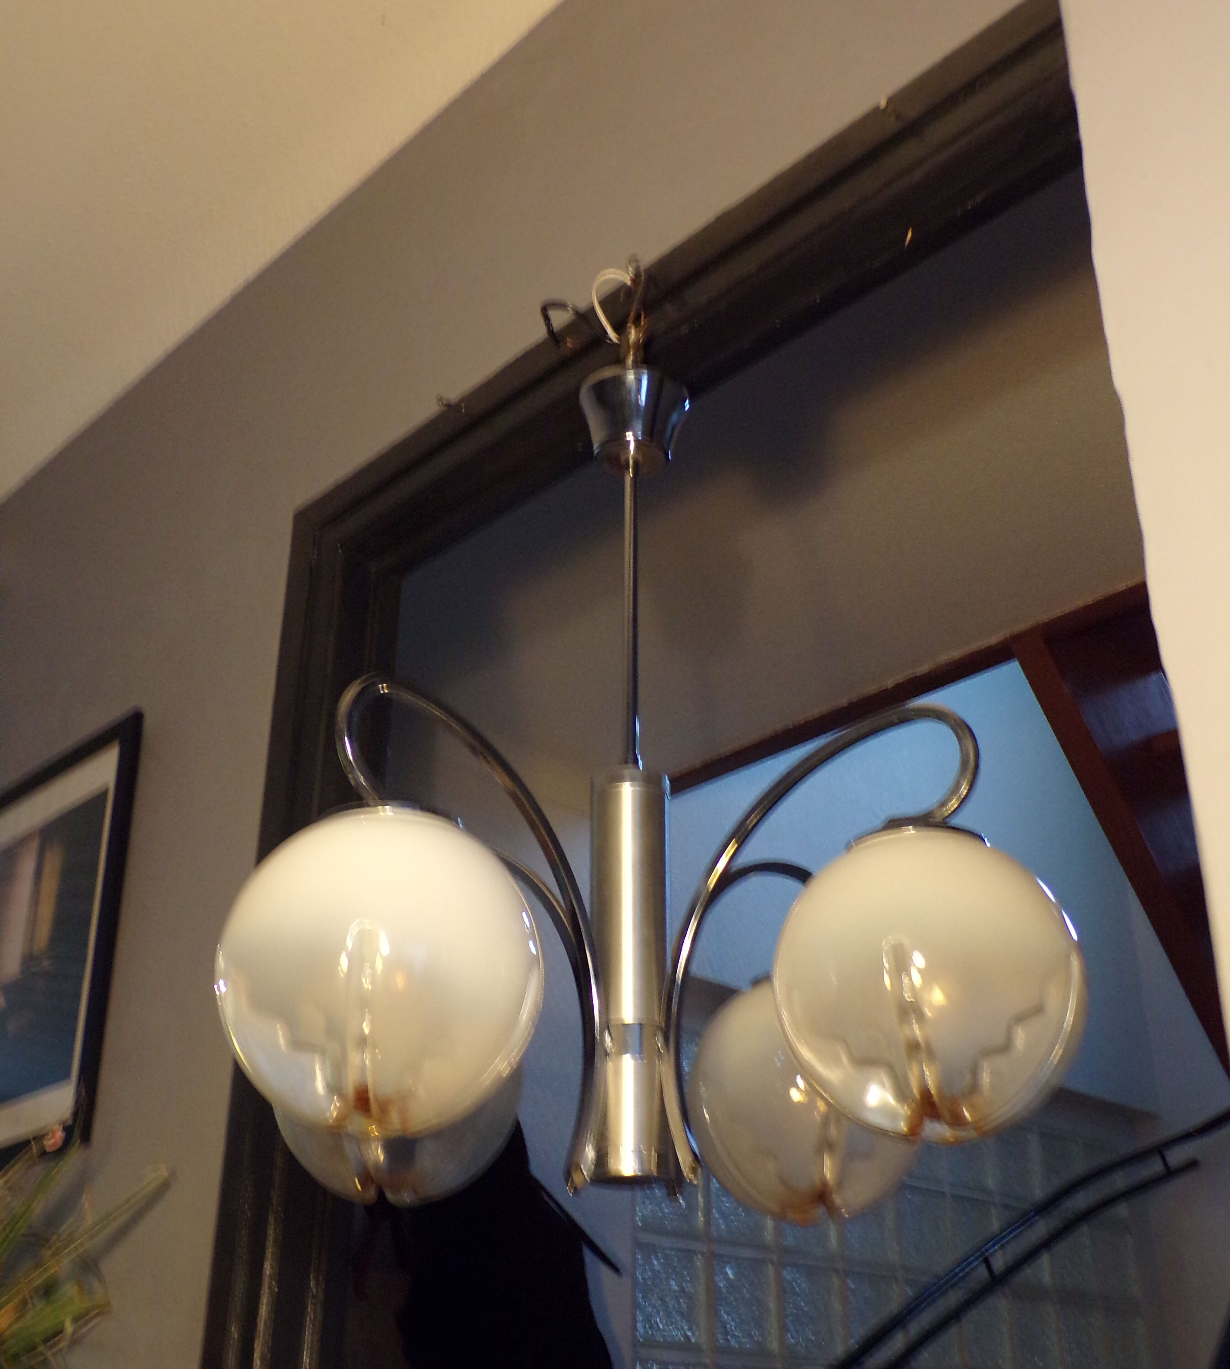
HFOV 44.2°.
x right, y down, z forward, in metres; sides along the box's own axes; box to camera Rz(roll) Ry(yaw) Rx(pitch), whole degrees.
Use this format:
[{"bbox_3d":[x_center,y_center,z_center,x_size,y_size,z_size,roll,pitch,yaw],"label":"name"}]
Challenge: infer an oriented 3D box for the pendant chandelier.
[{"bbox_3d":[0.011,-0.019,1.057,0.458,0.709,0.458,3,-27,-5],"label":"pendant chandelier"}]

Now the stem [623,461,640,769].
[{"bbox_3d":[0.011,-0.055,1.075,0.010,0.252,0.010,3,-27,-5],"label":"stem"}]

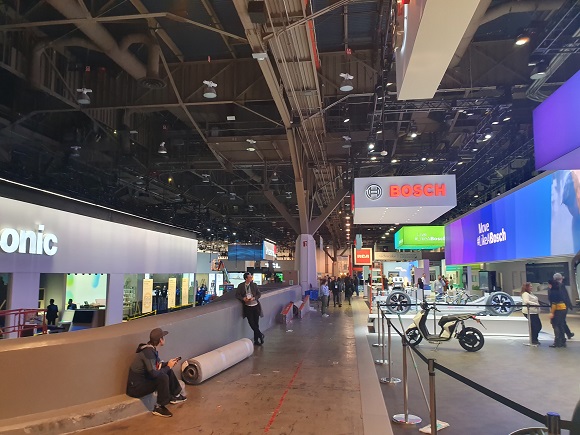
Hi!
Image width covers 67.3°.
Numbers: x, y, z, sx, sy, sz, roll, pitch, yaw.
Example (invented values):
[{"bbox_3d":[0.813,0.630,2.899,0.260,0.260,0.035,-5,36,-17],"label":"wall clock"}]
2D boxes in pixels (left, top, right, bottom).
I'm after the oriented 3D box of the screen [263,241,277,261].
[{"bbox_3d":[-2.836,4.582,59.401,0.400,2.400,8.800,-1,-7,11],"label":"screen"}]

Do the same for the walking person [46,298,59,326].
[{"bbox_3d":[-9.926,4.255,18.206,0.520,1.750,0.380,2,-8,-14],"label":"walking person"}]

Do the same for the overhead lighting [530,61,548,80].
[{"bbox_3d":[10.219,-6.065,17.913,0.600,0.620,0.580,-1,-7,8],"label":"overhead lighting"}]

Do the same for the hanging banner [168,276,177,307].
[{"bbox_3d":[-8.490,5.506,31.556,0.080,2.200,1.150,-1,-7,11],"label":"hanging banner"}]

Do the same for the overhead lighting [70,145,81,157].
[{"bbox_3d":[-12.799,-4.006,26.092,0.500,0.620,0.500,-1,-7,8],"label":"overhead lighting"}]

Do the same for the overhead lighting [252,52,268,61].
[{"bbox_3d":[-0.946,-5.161,13.965,0.500,0.220,0.300,-1,-7,8],"label":"overhead lighting"}]

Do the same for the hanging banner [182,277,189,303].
[{"bbox_3d":[-8.141,5.824,34.161,0.080,2.050,1.300,-1,-7,8],"label":"hanging banner"}]

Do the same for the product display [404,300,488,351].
[{"bbox_3d":[3.541,2.504,10.148,1.850,1.100,0.680,-3,-8,25],"label":"product display"}]

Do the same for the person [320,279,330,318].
[{"bbox_3d":[1.453,3.256,18.032,0.380,1.620,0.460,-5,-9,37],"label":"person"}]

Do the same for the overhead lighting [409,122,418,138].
[{"bbox_3d":[5.812,-4.094,20.500,0.420,0.680,0.420,-1,-7,8],"label":"overhead lighting"}]

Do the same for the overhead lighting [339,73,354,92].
[{"bbox_3d":[2.155,-5.189,16.652,0.520,0.620,0.520,-1,-7,8],"label":"overhead lighting"}]

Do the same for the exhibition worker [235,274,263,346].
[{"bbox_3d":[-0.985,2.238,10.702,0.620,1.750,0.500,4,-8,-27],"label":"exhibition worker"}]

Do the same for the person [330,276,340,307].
[{"bbox_3d":[2.459,3.902,23.293,0.550,1.690,0.400,-1,-7,6],"label":"person"}]

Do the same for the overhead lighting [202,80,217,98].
[{"bbox_3d":[-3.161,-5.099,17.354,0.520,0.620,0.520,-1,-7,8],"label":"overhead lighting"}]

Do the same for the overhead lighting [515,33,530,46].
[{"bbox_3d":[7.045,-5.379,13.200,0.420,0.400,0.420,-1,-7,8],"label":"overhead lighting"}]

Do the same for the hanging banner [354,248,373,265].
[{"bbox_3d":[8.629,4.601,51.000,2.110,1.990,0.250,-1,-7,8],"label":"hanging banner"}]

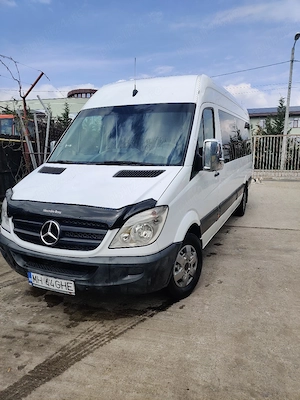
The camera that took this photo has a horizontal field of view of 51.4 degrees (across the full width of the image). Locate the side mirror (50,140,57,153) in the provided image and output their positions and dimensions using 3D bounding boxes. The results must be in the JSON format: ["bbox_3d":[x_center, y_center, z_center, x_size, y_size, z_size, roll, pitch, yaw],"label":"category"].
[{"bbox_3d":[-1.271,-0.616,4.215,0.210,0.340,0.140,4,11,25],"label":"side mirror"}]

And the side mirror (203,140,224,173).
[{"bbox_3d":[0.679,-0.473,3.321,0.210,0.340,0.140,4,11,25],"label":"side mirror"}]

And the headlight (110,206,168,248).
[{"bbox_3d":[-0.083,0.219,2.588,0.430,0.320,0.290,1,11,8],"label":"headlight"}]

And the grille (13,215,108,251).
[{"bbox_3d":[-0.848,0.268,2.695,1.080,0.280,0.160,4,11,25],"label":"grille"}]

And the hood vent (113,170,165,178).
[{"bbox_3d":[-0.100,-0.247,2.957,0.450,0.040,0.150,2,33,11],"label":"hood vent"}]

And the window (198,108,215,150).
[{"bbox_3d":[0.666,-0.734,3.637,0.070,0.680,0.820,-2,9,26],"label":"window"}]

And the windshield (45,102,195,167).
[{"bbox_3d":[-0.348,-0.801,3.615,1.740,0.940,0.170,4,-32,25],"label":"windshield"}]

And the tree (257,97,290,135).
[{"bbox_3d":[6.758,-3.634,17.139,2.000,4.000,2.000,-1,10,0],"label":"tree"}]

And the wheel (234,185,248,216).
[{"bbox_3d":[2.000,0.022,6.751,0.240,0.690,0.690,4,11,25],"label":"wheel"}]

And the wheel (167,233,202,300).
[{"bbox_3d":[0.309,0.685,3.265,0.240,0.700,0.700,8,13,39],"label":"wheel"}]

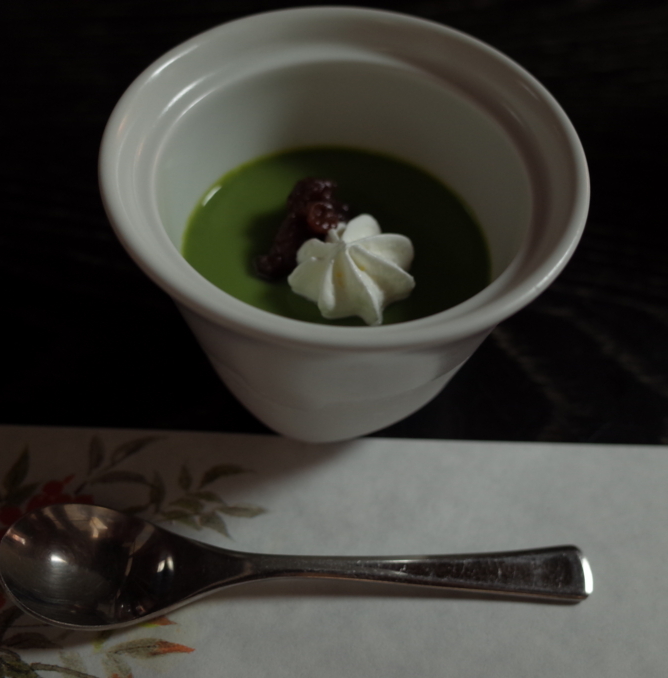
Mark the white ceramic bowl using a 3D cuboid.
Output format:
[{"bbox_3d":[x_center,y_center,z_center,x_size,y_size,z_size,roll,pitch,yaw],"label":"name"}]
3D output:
[{"bbox_3d":[0.001,-0.019,0.186,0.097,0.069,0.097,2,56,-2],"label":"white ceramic bowl"}]

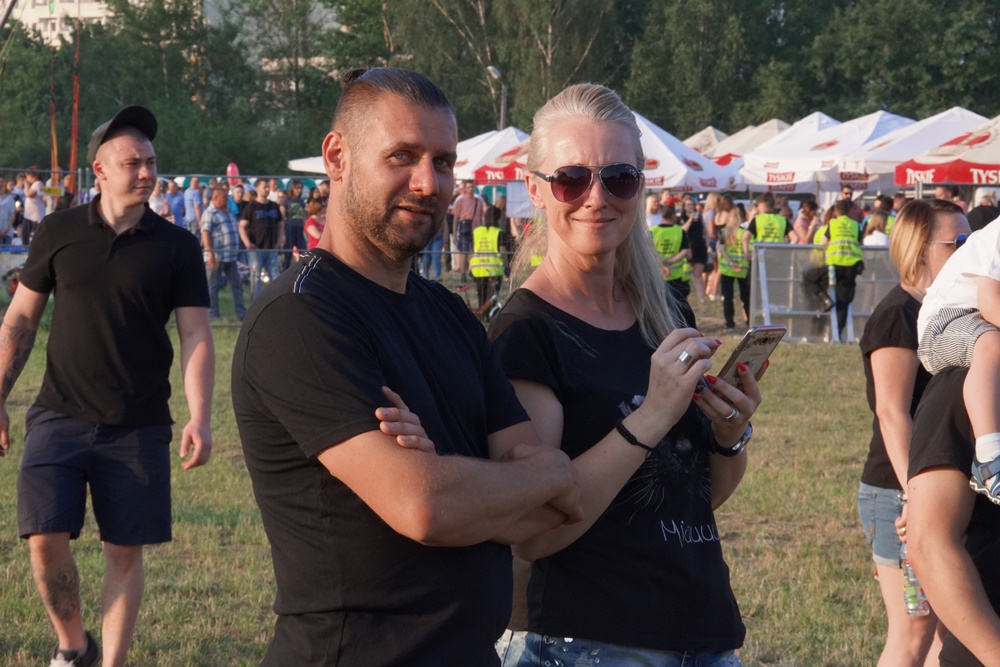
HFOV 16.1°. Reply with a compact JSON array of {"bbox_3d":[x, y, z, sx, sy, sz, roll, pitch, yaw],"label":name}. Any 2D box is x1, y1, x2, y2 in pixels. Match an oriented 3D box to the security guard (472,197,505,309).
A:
[{"bbox_3d":[-0.157,-0.934,48.028,0.500,1.630,0.360,1,2,-11],"label":"security guard"}]

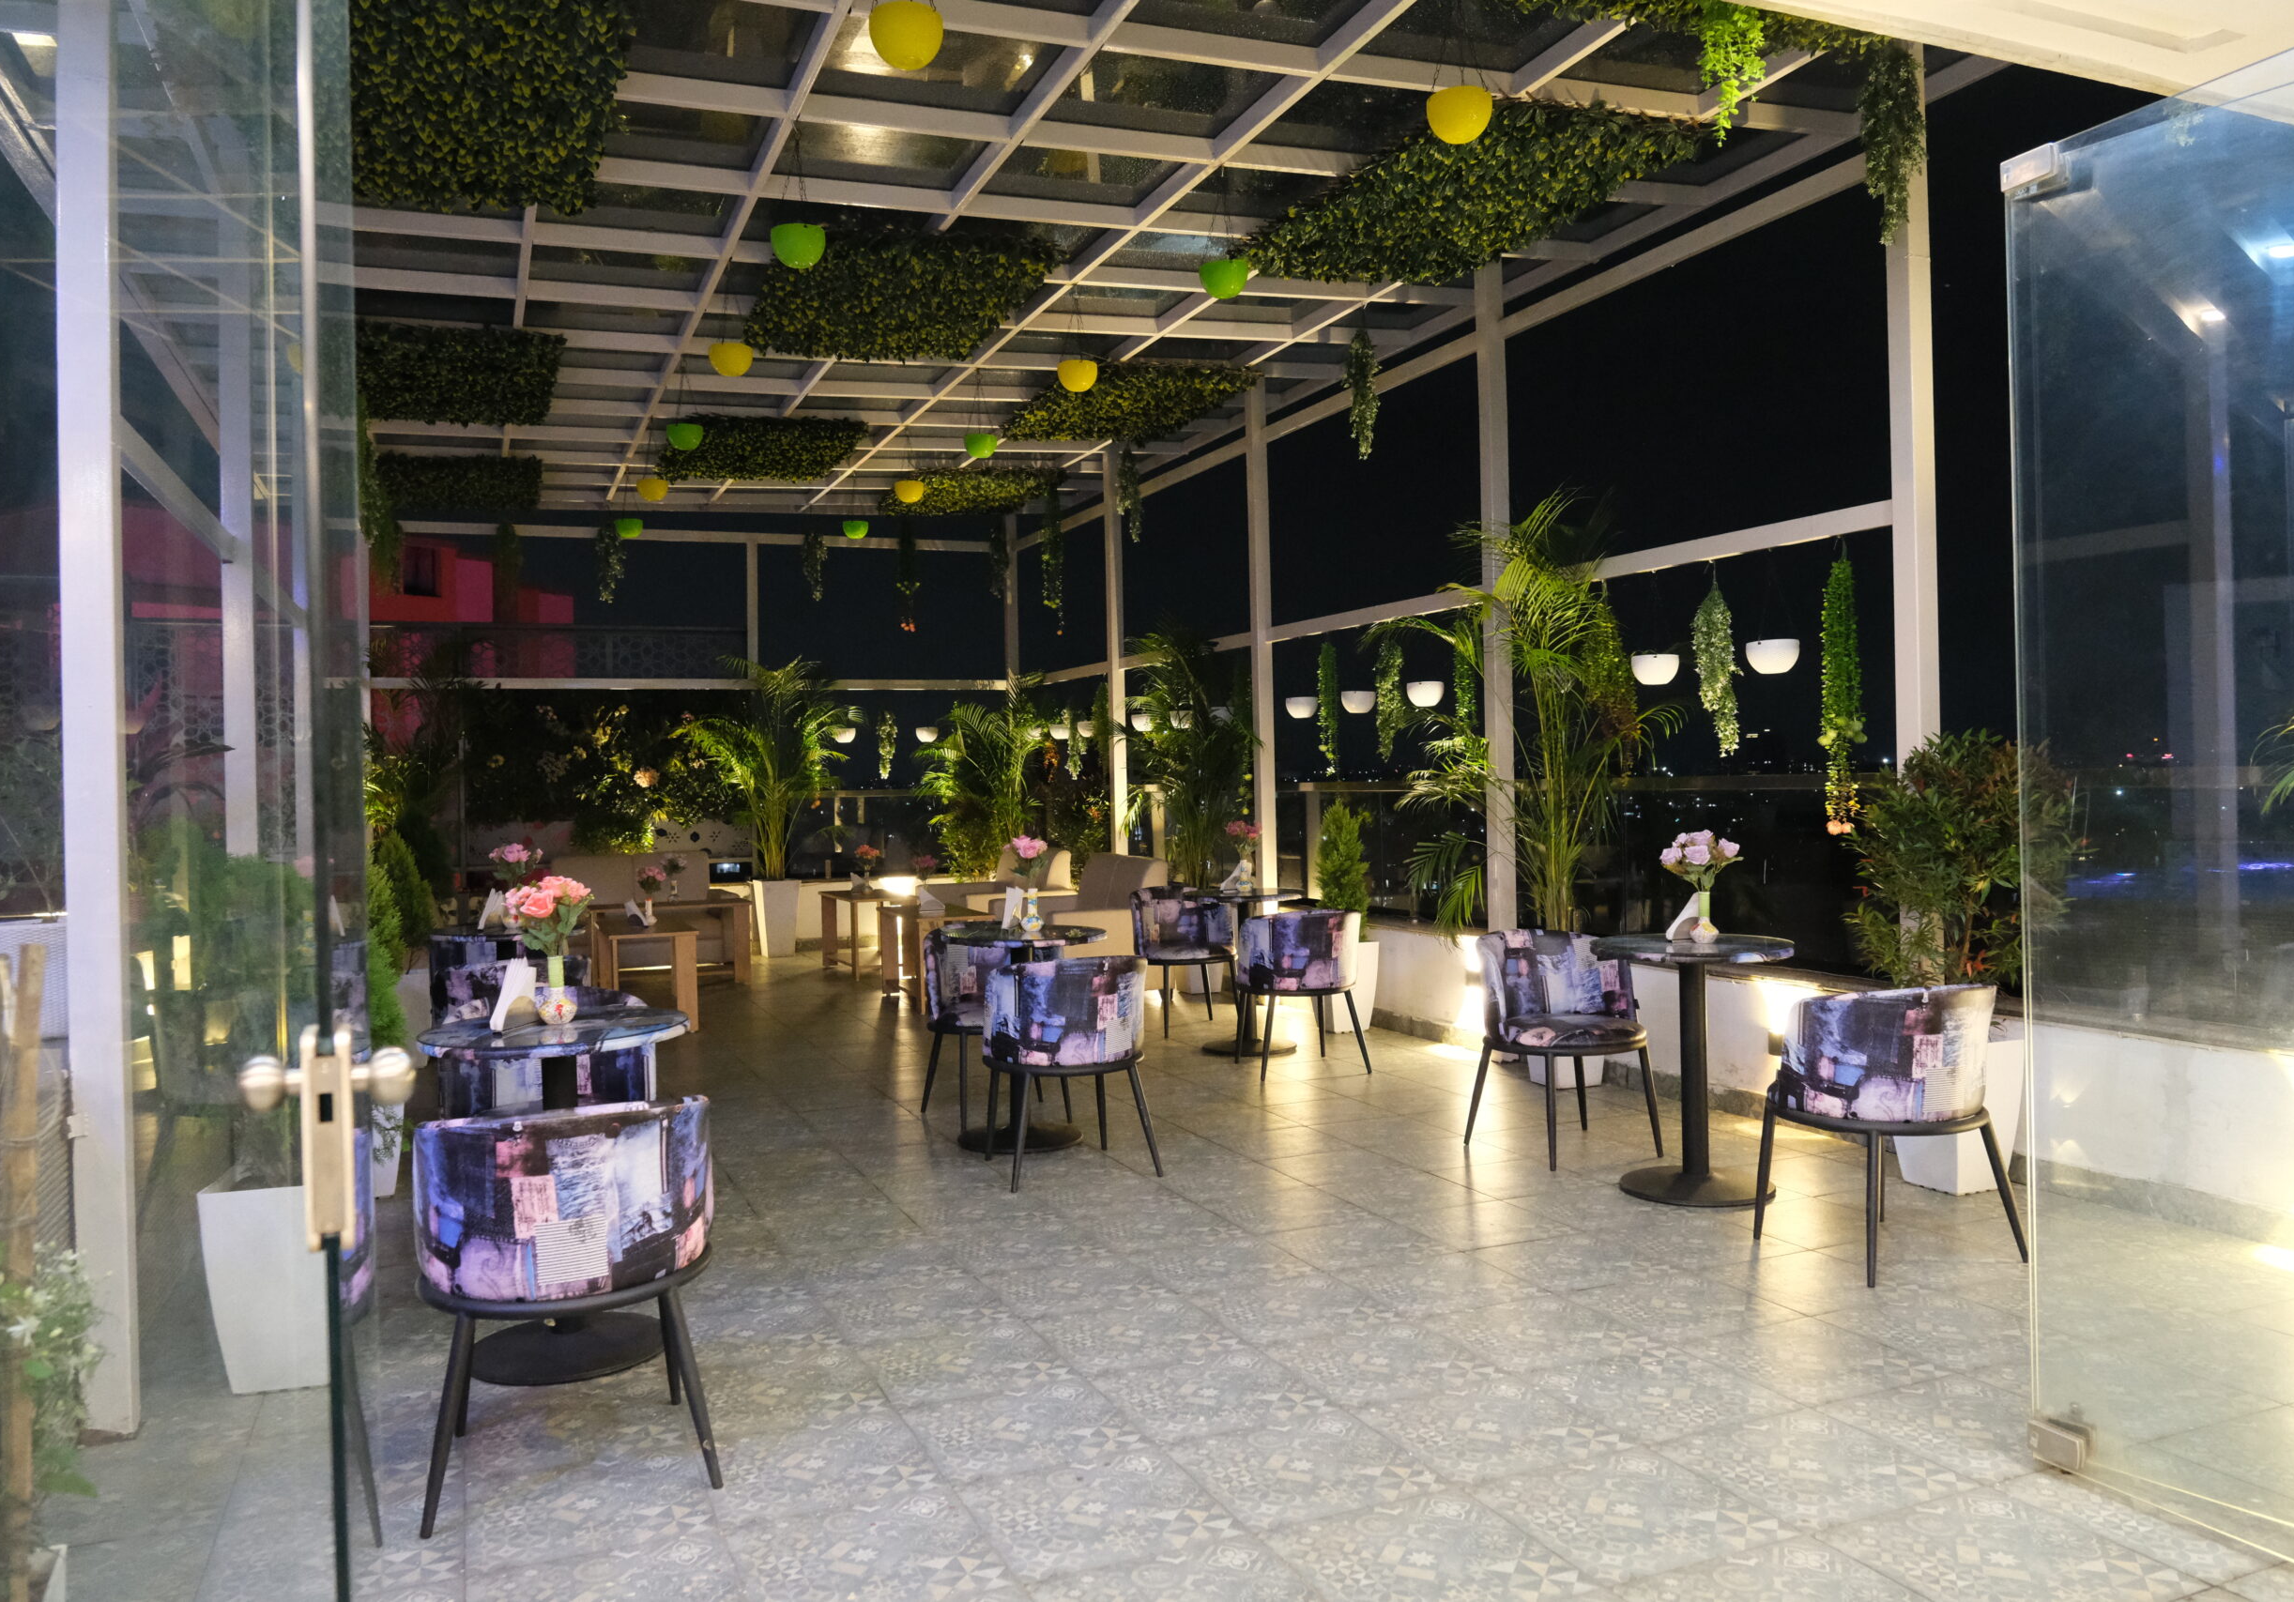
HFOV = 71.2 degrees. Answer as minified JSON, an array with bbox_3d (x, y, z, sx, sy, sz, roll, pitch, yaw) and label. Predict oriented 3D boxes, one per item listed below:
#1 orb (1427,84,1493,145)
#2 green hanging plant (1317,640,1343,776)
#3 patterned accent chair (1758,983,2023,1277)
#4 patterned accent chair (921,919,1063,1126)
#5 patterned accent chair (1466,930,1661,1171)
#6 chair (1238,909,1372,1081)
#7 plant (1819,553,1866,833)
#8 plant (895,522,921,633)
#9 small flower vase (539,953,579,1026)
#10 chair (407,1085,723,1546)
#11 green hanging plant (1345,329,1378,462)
[{"bbox_3d":[0.897,-1.968,4.597,0.192,0.136,0.192,-1,1,12],"label":"orb"},{"bbox_3d":[1.014,-0.514,8.875,0.145,0.747,0.145,-1,0,0],"label":"green hanging plant"},{"bbox_3d":[1.920,0.820,4.183,0.522,0.714,0.504,-2,1,-21],"label":"patterned accent chair"},{"bbox_3d":[-0.562,0.848,6.116,0.530,0.715,0.520,-1,0,-23],"label":"patterned accent chair"},{"bbox_3d":[1.410,0.824,5.444,0.548,0.716,0.563,-2,0,-21],"label":"patterned accent chair"},{"bbox_3d":[0.675,0.838,7.177,0.548,0.716,0.563,-2,0,-15],"label":"chair"},{"bbox_3d":[2.290,-0.355,5.274,0.146,0.926,0.143,-1,1,24],"label":"plant"},{"bbox_3d":[-1.876,-1.764,12.604,0.189,0.884,0.174,-2,1,-8],"label":"plant"},{"bbox_3d":[-1.296,0.415,3.528,0.083,0.150,0.083,-1,0,-23],"label":"small flower vase"},{"bbox_3d":[-1.102,0.904,3.055,0.548,0.716,0.563,-2,0,-21],"label":"chair"},{"bbox_3d":[0.991,-1.853,7.293,0.161,0.606,0.161,-1,0,0],"label":"green hanging plant"}]

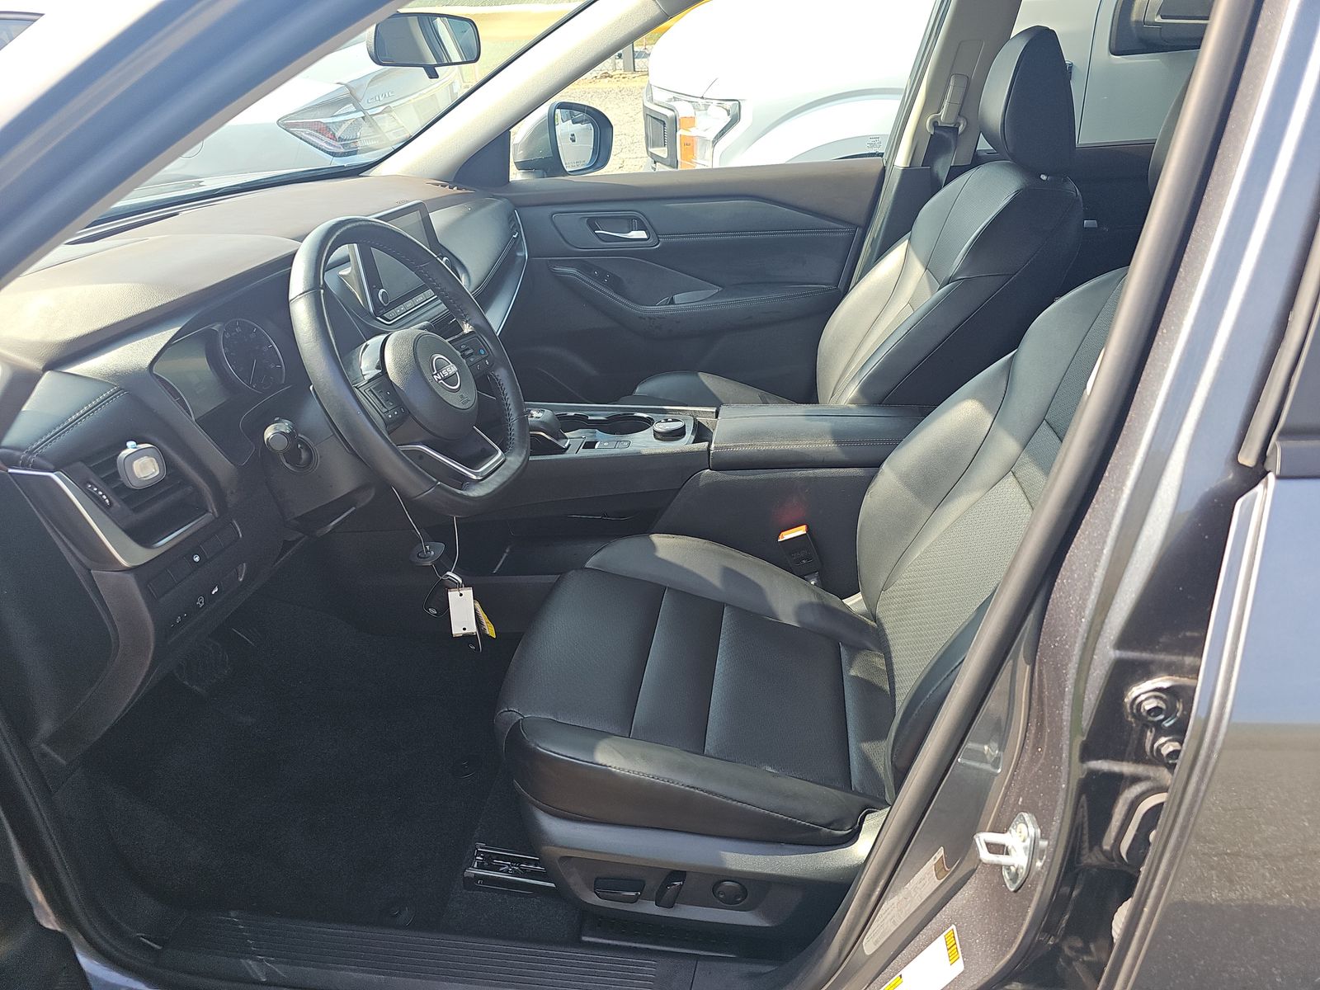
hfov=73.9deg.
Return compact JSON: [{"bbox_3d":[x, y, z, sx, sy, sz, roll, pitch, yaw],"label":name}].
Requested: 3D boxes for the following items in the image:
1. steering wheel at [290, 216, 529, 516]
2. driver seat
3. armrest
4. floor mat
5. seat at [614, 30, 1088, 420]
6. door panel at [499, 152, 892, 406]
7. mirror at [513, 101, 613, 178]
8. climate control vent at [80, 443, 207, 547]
[{"bbox_3d":[-0.287,-0.139,1.027,0.105,0.365,0.380,-24,19,18],"label":"steering wheel"},{"bbox_3d":[0.217,-0.014,1.022,0.870,0.920,0.540,1,25,8],"label":"driver seat"},{"bbox_3d":[0.253,-0.095,1.392,0.330,0.050,0.200,1,25,8],"label":"armrest"},{"bbox_3d":[-0.571,0.369,1.316,0.660,0.110,0.500,1,25,8],"label":"floor mat"},{"bbox_3d":[0.310,-0.342,1.679,0.850,0.950,0.530,1,25,8],"label":"seat"},{"bbox_3d":[0.055,-0.421,2.028,0.900,0.630,0.140,1,25,8],"label":"door panel"},{"bbox_3d":[-0.237,-0.885,2.178,0.140,0.185,0.235,13,29,31],"label":"mirror"},{"bbox_3d":[-0.478,-0.005,0.833,0.045,0.077,0.105,-18,21,16],"label":"climate control vent"}]

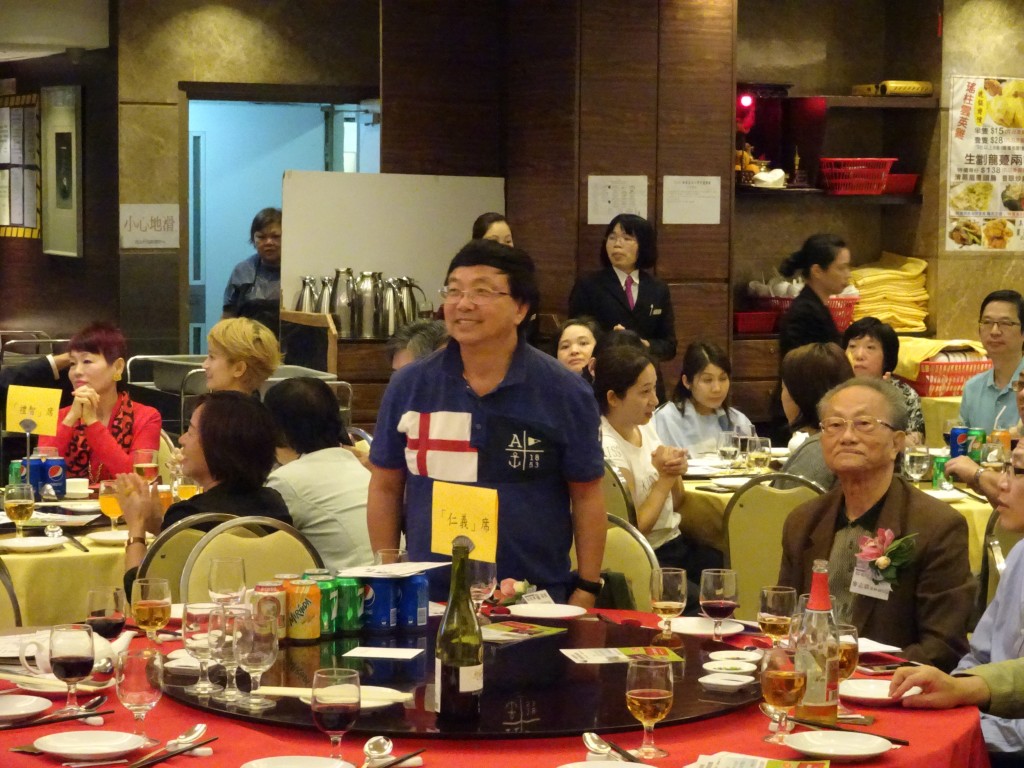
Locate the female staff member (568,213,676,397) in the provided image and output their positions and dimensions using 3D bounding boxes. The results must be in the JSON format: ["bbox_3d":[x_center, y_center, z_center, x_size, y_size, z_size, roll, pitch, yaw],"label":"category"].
[{"bbox_3d":[0.449,0.115,10.333,0.450,1.620,0.310,0,4,-7],"label":"female staff member"}]

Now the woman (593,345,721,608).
[{"bbox_3d":[0.455,0.512,7.300,0.650,1.230,0.450,3,5,29],"label":"woman"}]

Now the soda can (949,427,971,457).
[{"bbox_3d":[1.570,0.210,8.800,0.066,0.115,0.066,1,4,0],"label":"soda can"}]

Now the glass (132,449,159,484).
[{"bbox_3d":[-1.083,0.275,7.455,0.077,0.150,0.077,0,4,0],"label":"glass"}]

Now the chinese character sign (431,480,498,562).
[{"bbox_3d":[-0.090,0.263,4.800,0.165,0.140,0.012,4,6,40],"label":"chinese character sign"}]

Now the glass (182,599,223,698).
[{"bbox_3d":[-0.544,0.467,4.441,0.075,0.151,0.075,0,4,0],"label":"glass"}]

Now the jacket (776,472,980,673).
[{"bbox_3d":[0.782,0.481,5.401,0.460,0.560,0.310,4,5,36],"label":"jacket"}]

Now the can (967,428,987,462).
[{"bbox_3d":[1.566,0.208,8.474,0.066,0.115,0.066,2,4,18],"label":"can"}]

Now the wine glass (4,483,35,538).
[{"bbox_3d":[-1.307,0.346,6.670,0.079,0.156,0.079,1,4,0],"label":"wine glass"}]

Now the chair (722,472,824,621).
[{"bbox_3d":[0.897,0.685,7.472,0.430,0.900,0.540,3,5,28],"label":"chair"}]

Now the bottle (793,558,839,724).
[{"bbox_3d":[0.535,0.448,4.402,0.075,0.285,0.075,0,4,0],"label":"bottle"}]

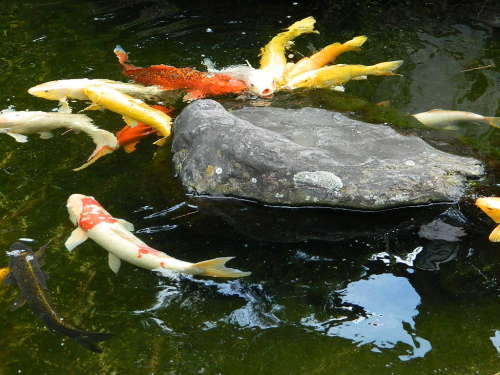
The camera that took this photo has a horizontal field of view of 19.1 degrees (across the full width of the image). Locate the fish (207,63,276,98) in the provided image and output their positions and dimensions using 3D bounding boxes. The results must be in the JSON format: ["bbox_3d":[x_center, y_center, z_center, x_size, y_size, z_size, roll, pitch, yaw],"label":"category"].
[{"bbox_3d":[-0.017,-0.306,4.100,0.109,0.130,0.323,-20,34,-33],"label":"fish"}]

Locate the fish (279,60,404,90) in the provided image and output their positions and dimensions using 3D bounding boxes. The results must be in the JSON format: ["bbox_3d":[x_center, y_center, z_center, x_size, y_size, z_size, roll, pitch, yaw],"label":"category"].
[{"bbox_3d":[0.268,-0.299,4.087,0.377,0.100,0.168,-10,30,-18],"label":"fish"}]

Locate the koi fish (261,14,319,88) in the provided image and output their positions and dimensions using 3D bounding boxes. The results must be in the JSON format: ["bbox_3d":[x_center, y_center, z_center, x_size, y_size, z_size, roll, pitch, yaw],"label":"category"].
[{"bbox_3d":[0.110,-0.394,4.267,0.132,0.110,0.521,6,29,12],"label":"koi fish"}]

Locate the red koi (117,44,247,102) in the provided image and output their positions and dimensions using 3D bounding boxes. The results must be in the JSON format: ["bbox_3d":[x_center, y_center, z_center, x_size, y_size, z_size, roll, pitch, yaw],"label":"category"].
[{"bbox_3d":[-0.221,-0.300,4.089,0.474,0.110,0.257,12,30,21],"label":"red koi"}]

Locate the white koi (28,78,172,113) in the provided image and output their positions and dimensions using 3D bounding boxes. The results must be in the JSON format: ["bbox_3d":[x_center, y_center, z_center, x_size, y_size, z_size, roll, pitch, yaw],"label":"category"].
[{"bbox_3d":[-0.397,-0.239,3.974,0.406,0.100,0.218,4,28,7],"label":"white koi"}]

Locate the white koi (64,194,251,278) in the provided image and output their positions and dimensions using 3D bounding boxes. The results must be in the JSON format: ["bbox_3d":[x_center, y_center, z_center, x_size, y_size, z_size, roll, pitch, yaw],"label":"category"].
[{"bbox_3d":[-0.248,0.133,3.275,0.538,0.120,0.231,19,33,31],"label":"white koi"}]

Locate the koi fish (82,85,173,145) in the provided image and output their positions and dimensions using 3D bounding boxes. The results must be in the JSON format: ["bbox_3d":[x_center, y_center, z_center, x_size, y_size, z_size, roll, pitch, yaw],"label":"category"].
[{"bbox_3d":[-0.326,-0.184,3.871,0.169,0.100,0.392,-21,34,-34],"label":"koi fish"}]

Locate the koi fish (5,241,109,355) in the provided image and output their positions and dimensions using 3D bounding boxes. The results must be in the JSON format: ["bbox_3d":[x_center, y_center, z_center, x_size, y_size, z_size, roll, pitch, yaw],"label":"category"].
[{"bbox_3d":[-0.410,0.234,3.084,0.169,0.110,0.462,-14,31,-25],"label":"koi fish"}]

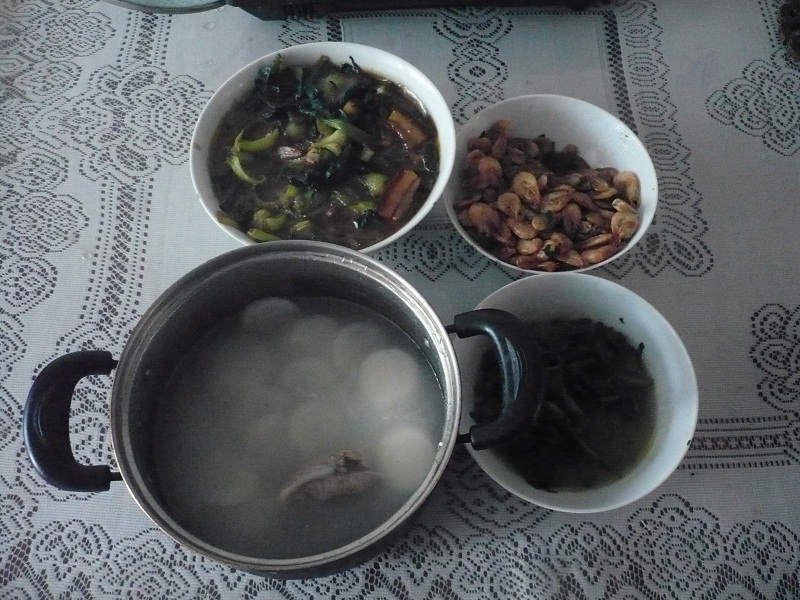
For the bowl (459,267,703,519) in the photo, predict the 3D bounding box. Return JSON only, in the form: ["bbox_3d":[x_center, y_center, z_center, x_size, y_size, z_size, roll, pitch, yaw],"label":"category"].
[{"bbox_3d":[0.119,0.073,0.591,0.173,0.068,0.173,0,64,0],"label":"bowl"}]

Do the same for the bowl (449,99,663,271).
[{"bbox_3d":[0.118,-0.081,0.668,0.169,0.067,0.169,0,64,0],"label":"bowl"}]

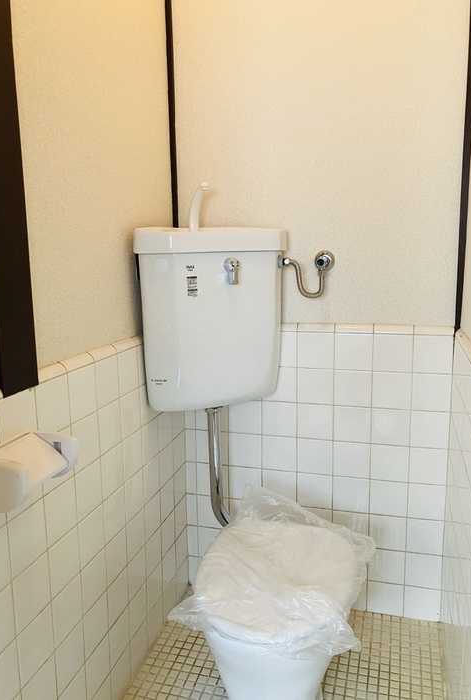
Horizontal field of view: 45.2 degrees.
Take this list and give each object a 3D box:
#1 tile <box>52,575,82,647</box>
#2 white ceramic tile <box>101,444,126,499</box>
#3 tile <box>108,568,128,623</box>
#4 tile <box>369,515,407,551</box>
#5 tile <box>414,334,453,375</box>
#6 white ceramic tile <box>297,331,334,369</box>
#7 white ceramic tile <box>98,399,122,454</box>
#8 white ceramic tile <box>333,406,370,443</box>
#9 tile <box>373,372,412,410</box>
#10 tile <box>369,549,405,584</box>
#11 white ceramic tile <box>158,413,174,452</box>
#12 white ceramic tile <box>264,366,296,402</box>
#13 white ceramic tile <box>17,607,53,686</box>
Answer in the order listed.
[{"bbox_3d":[-0.344,0.527,1.149,0.008,0.105,0.105,2,10,15],"label":"tile"},{"bbox_3d":[-0.293,0.284,1.331,0.008,0.106,0.107,2,10,15],"label":"white ceramic tile"},{"bbox_3d":[-0.288,0.604,1.385,0.008,0.106,0.105,2,10,15],"label":"tile"},{"bbox_3d":[0.449,0.538,1.672,0.105,0.105,0.009,2,10,16],"label":"tile"},{"bbox_3d":[0.552,0.013,1.571,0.106,0.106,0.009,2,10,15],"label":"tile"},{"bbox_3d":[0.238,0.002,1.656,0.106,0.106,0.009,2,10,15],"label":"white ceramic tile"},{"bbox_3d":[-0.291,0.174,1.296,0.008,0.105,0.105,2,10,15],"label":"white ceramic tile"},{"bbox_3d":[0.342,0.217,1.657,0.106,0.106,0.008,2,10,16],"label":"white ceramic tile"},{"bbox_3d":[0.445,0.114,1.610,0.106,0.106,0.008,2,10,16],"label":"tile"},{"bbox_3d":[0.455,0.651,1.711,0.106,0.106,0.009,2,10,15],"label":"tile"},{"bbox_3d":[-0.207,0.230,1.641,0.009,0.106,0.106,2,10,15],"label":"white ceramic tile"},{"bbox_3d":[0.134,0.105,1.700,0.106,0.106,0.008,2,10,16],"label":"white ceramic tile"},{"bbox_3d":[-0.375,0.552,1.062,0.008,0.106,0.105,2,10,15],"label":"white ceramic tile"}]

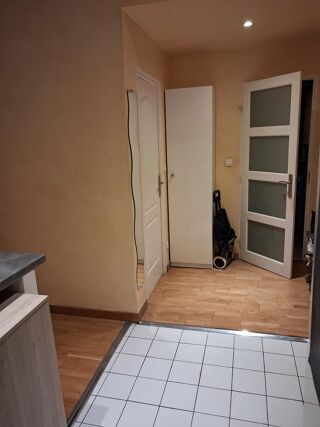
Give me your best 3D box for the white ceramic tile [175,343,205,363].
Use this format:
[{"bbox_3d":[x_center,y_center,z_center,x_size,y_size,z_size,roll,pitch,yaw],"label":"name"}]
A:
[{"bbox_3d":[0.222,1.013,2.415,0.200,0.010,0.200,1,15,14],"label":"white ceramic tile"}]

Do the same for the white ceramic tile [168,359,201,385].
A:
[{"bbox_3d":[0.174,1.075,2.247,0.200,0.010,0.200,1,15,14],"label":"white ceramic tile"}]

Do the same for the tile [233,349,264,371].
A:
[{"bbox_3d":[0.615,1.022,2.316,0.200,0.010,0.200,1,15,14],"label":"tile"}]

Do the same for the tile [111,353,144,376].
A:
[{"bbox_3d":[-0.224,1.060,2.331,0.201,0.010,0.201,1,15,14],"label":"tile"}]

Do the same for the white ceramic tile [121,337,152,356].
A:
[{"bbox_3d":[-0.172,1.016,2.542,0.200,0.010,0.200,1,15,14],"label":"white ceramic tile"}]

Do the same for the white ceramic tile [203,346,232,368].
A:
[{"bbox_3d":[0.419,1.018,2.366,0.200,0.010,0.200,1,15,14],"label":"white ceramic tile"}]

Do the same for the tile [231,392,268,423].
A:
[{"bbox_3d":[0.517,1.125,1.936,0.200,0.010,0.200,1,15,14],"label":"tile"}]

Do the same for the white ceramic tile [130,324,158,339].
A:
[{"bbox_3d":[-0.126,0.956,2.692,0.200,0.010,0.175,1,15,14],"label":"white ceramic tile"}]

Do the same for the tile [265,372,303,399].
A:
[{"bbox_3d":[0.763,1.078,2.077,0.200,0.010,0.200,1,15,14],"label":"tile"}]

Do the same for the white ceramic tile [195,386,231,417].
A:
[{"bbox_3d":[0.319,1.123,1.988,0.201,0.010,0.201,1,15,14],"label":"white ceramic tile"}]

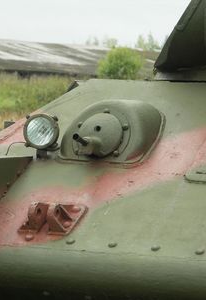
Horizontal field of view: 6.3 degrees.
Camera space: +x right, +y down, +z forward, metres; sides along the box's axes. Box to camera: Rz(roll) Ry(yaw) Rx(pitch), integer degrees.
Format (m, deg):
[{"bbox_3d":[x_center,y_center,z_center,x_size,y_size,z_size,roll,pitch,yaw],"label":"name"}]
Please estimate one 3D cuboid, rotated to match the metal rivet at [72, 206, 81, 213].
[{"bbox_3d":[-0.114,0.254,7.955,0.037,0.014,0.037,3,35,31],"label":"metal rivet"}]

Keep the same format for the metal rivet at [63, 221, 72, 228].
[{"bbox_3d":[-0.151,0.316,7.868,0.037,0.014,0.037,-13,30,7],"label":"metal rivet"}]

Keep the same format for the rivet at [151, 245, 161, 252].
[{"bbox_3d":[0.217,0.402,7.588,0.038,0.014,0.038,3,35,31],"label":"rivet"}]

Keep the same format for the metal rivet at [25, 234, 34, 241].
[{"bbox_3d":[-0.310,0.373,7.904,0.038,0.014,0.038,3,35,31],"label":"metal rivet"}]

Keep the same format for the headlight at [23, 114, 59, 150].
[{"bbox_3d":[-0.273,-0.080,8.420,0.157,0.157,0.100,3,5,27],"label":"headlight"}]

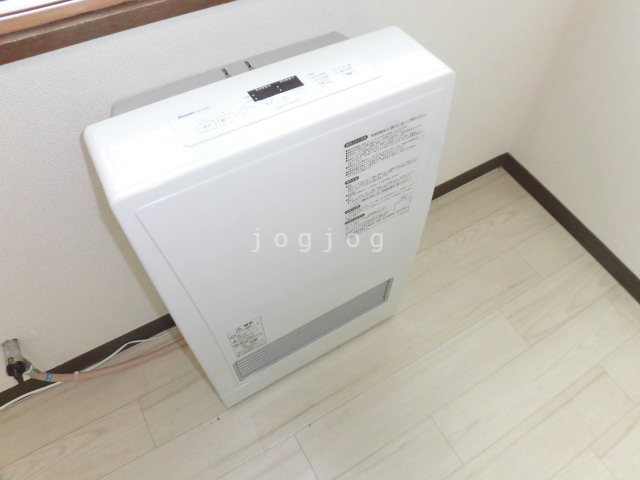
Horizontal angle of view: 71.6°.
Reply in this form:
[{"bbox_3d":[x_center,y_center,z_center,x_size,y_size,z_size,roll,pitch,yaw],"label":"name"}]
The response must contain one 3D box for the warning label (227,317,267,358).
[{"bbox_3d":[-0.130,0.179,0.805,0.062,0.103,0.002,-25,55,-17],"label":"warning label"}]

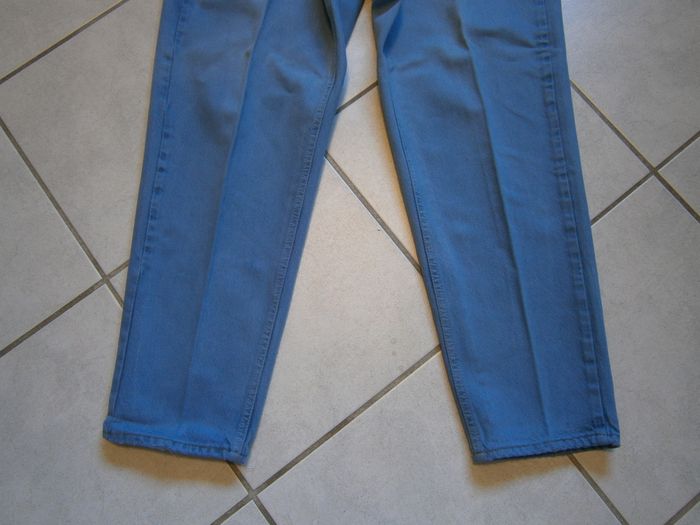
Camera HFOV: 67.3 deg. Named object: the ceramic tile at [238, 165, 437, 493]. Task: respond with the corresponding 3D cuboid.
[{"bbox_3d":[-0.095,0.056,0.755,0.358,0.010,0.358,-37,81,-6],"label":"ceramic tile"}]

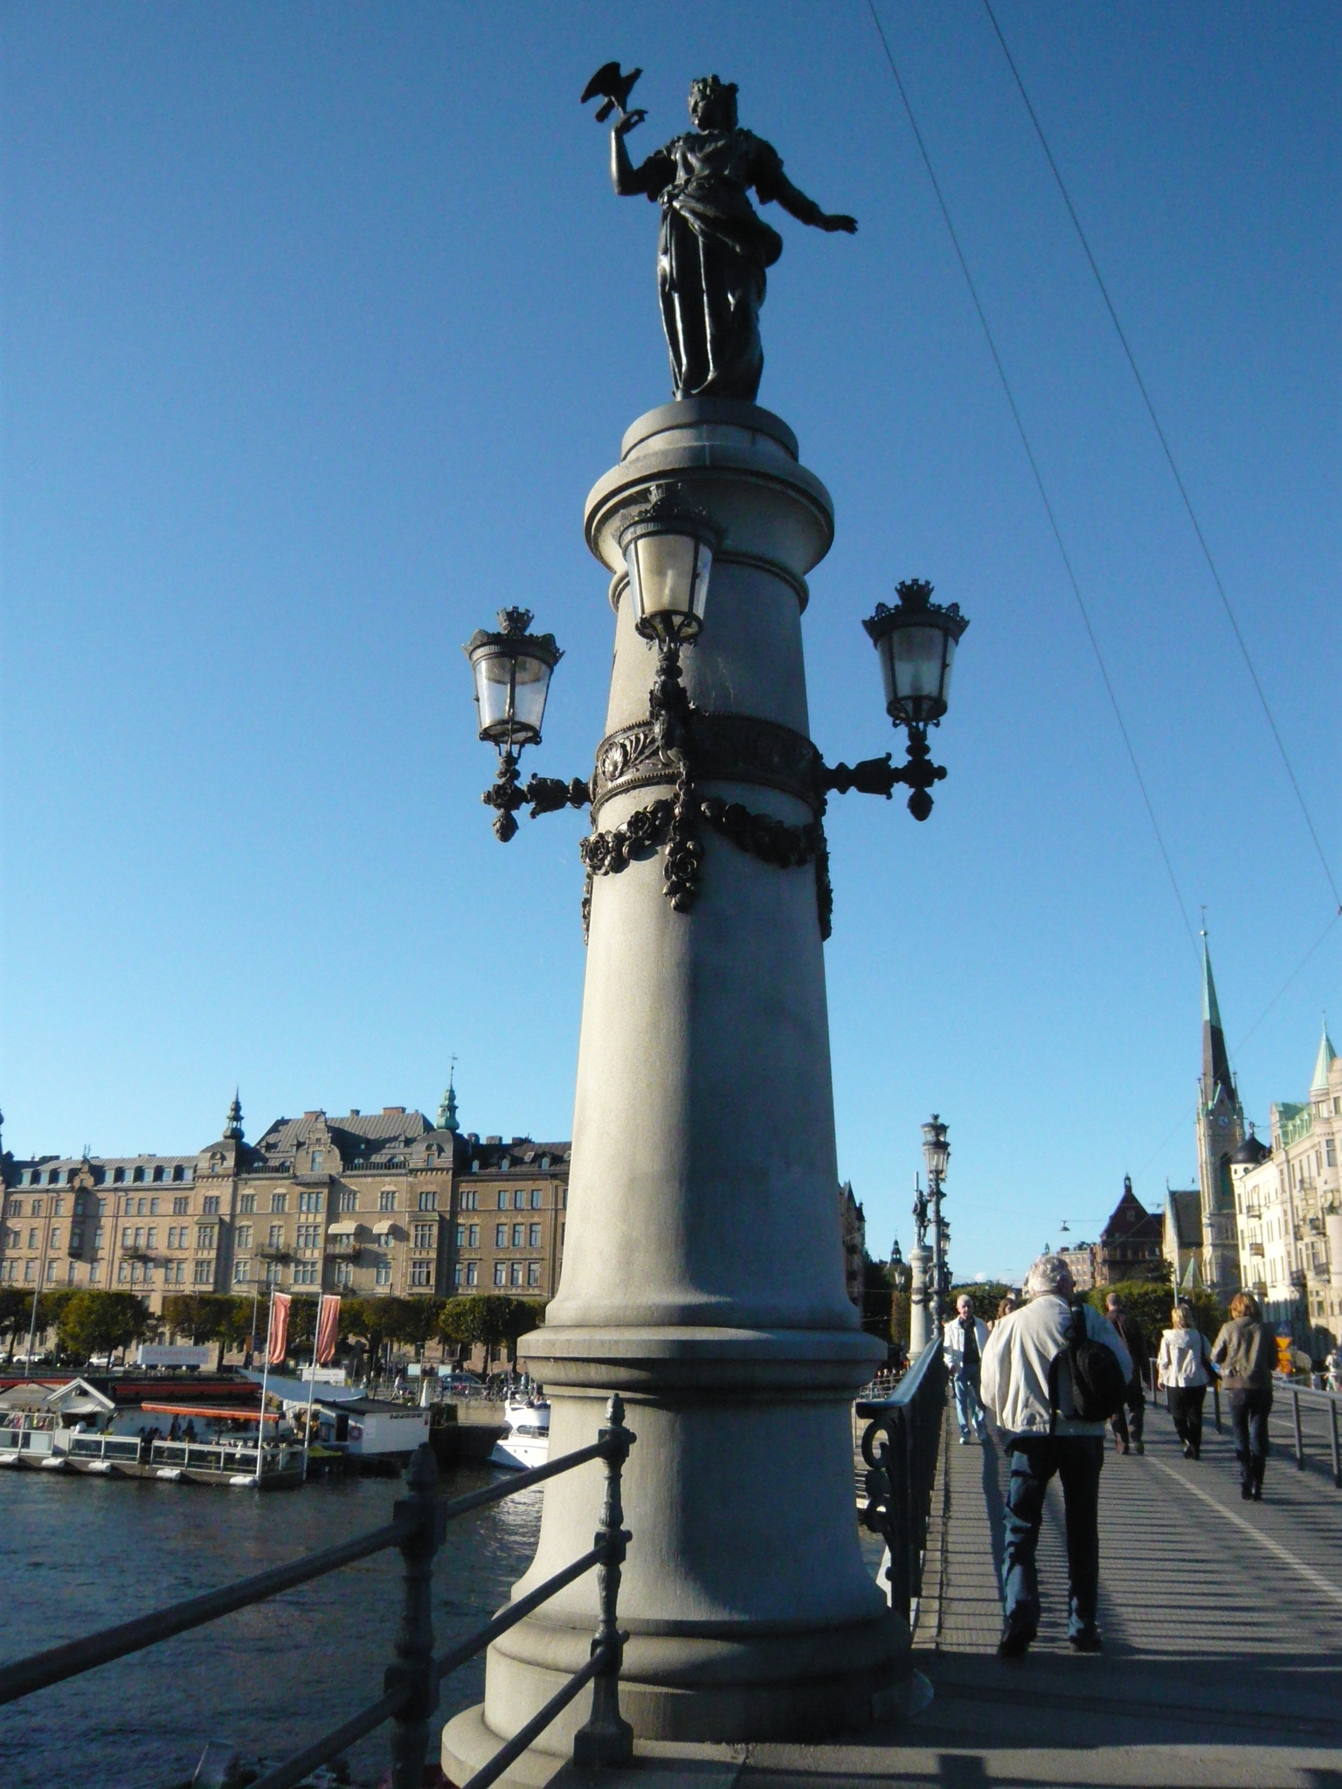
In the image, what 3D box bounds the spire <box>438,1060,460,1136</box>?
[{"bbox_3d":[-25.856,23.606,169.477,2.600,8.900,2.600,-2,-17,10],"label":"spire"}]

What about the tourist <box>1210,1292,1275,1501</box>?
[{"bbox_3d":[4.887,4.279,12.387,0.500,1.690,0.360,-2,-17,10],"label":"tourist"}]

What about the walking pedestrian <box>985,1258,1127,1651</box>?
[{"bbox_3d":[1.793,2.586,6.769,0.660,1.755,0.520,-3,-17,11],"label":"walking pedestrian"}]

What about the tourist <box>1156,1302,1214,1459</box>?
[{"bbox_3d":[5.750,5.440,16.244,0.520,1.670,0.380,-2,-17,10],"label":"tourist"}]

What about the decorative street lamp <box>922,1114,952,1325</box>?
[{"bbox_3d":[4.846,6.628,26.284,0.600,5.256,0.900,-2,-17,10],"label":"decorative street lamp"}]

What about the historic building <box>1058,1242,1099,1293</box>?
[{"bbox_3d":[131.672,125.022,466.244,17.000,24.000,15.000,-15,-23,43],"label":"historic building"}]

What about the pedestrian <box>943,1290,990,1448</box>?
[{"bbox_3d":[3.594,5.769,17.635,0.520,1.750,0.380,-2,-17,10],"label":"pedestrian"}]

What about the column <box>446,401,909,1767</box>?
[{"bbox_3d":[0.168,0.515,6.899,2.000,6.015,2.000,1,-17,1],"label":"column"}]

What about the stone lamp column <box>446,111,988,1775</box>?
[{"bbox_3d":[0.172,-0.694,7.112,2.500,8.291,2.500,-2,-17,10],"label":"stone lamp column"}]

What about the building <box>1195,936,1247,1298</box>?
[{"bbox_3d":[109.082,46.541,287.923,9.000,80.000,9.000,2,-17,-3],"label":"building"}]

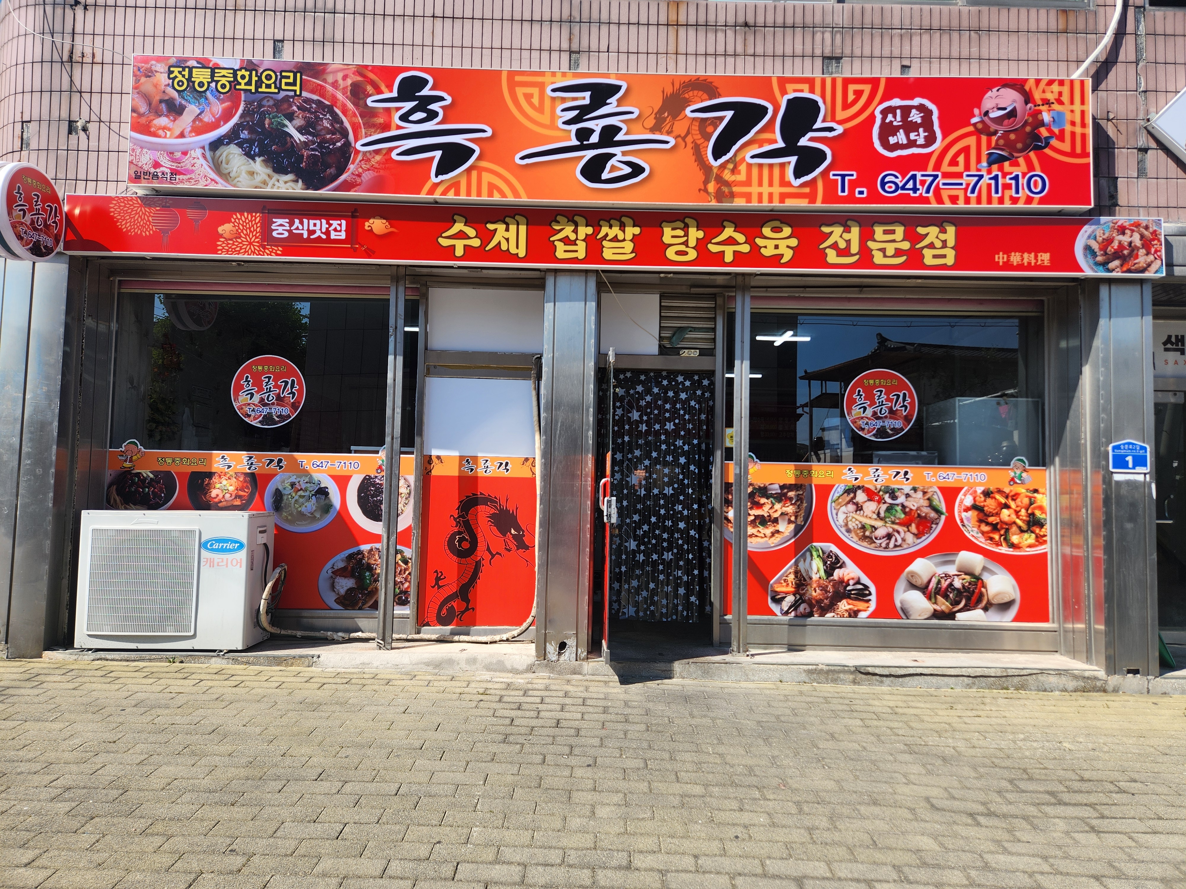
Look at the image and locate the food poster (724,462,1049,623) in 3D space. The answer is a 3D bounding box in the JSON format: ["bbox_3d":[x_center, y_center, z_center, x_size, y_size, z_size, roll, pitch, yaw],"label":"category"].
[{"bbox_3d":[1.972,0.656,5.292,2.176,1.028,0.020,1,-4,0],"label":"food poster"}]

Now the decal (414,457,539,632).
[{"bbox_3d":[-0.758,0.645,5.230,0.767,1.128,0.020,1,-4,0],"label":"decal"}]

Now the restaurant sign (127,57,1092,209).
[{"bbox_3d":[0.116,-1.837,4.730,5.653,0.784,0.197,1,-4,0],"label":"restaurant sign"}]

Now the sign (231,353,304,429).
[{"bbox_3d":[-2.192,-0.357,5.328,0.495,0.484,0.015,1,-4,0],"label":"sign"}]

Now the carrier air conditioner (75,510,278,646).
[{"bbox_3d":[-2.570,0.831,4.896,0.997,0.814,0.390,1,-4,0],"label":"carrier air conditioner"}]

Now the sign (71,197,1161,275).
[{"bbox_3d":[0.136,-1.232,4.726,6.506,0.350,0.127,1,-4,0],"label":"sign"}]

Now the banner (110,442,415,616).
[{"bbox_3d":[-2.231,0.577,5.273,2.050,1.045,0.020,1,-4,0],"label":"banner"}]

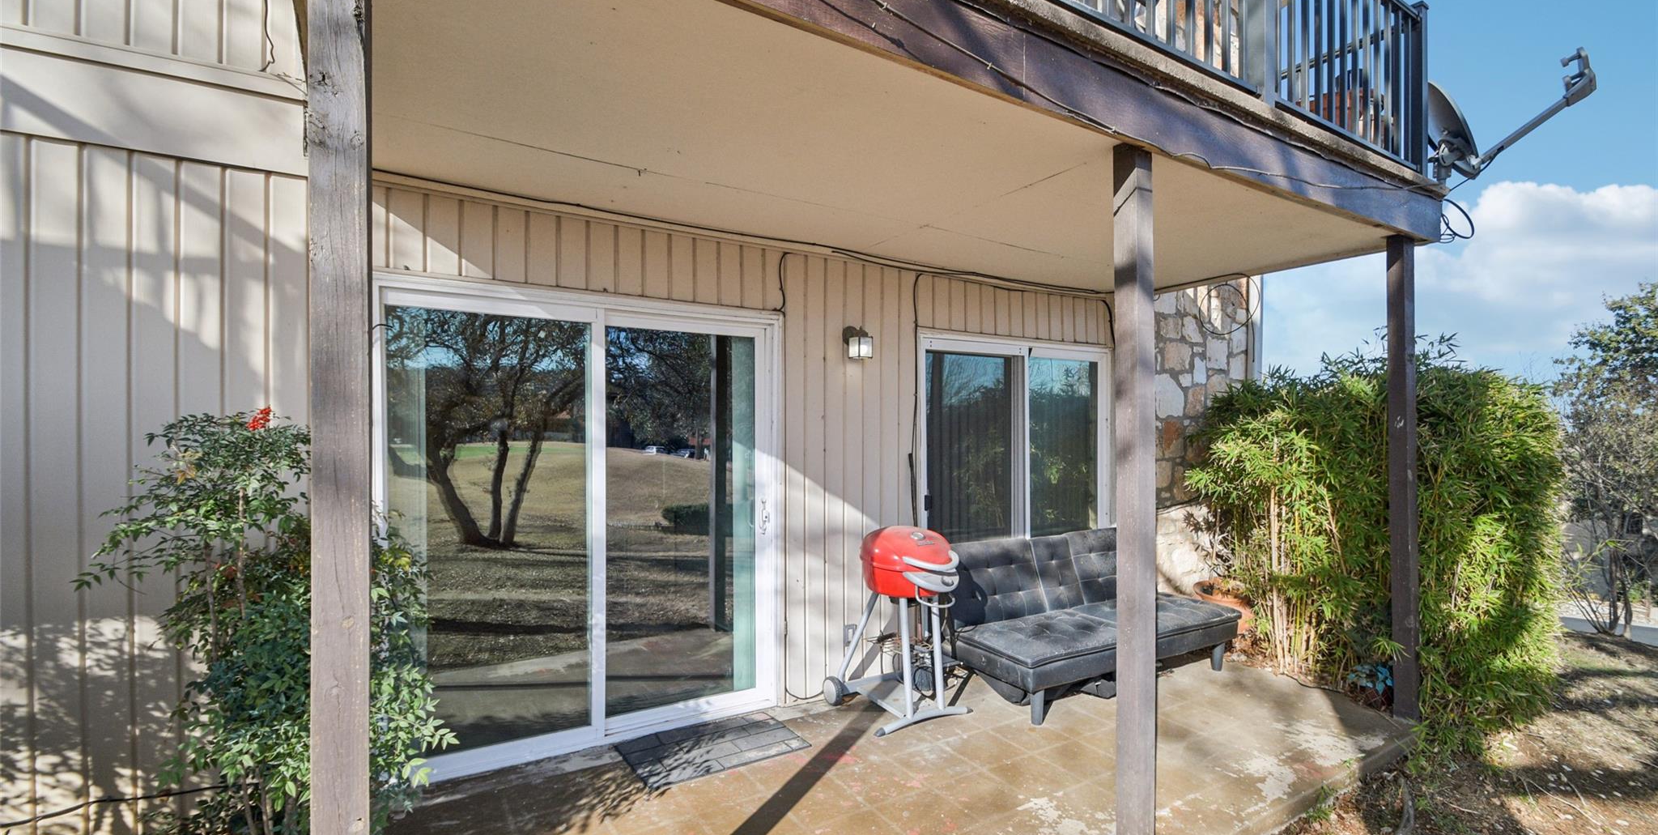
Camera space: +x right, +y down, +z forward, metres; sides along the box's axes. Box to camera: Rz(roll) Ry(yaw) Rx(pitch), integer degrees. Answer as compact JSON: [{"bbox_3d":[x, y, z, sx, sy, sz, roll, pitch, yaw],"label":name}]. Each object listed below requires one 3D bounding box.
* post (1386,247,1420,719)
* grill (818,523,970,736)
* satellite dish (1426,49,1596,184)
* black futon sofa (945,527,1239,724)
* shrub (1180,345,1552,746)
[{"bbox_3d":[2.964,0.303,3.561,0.090,2.460,0.090,0,-1,-32],"label":"post"},{"bbox_3d":[0.394,1.053,3.631,0.670,0.960,0.600,0,-1,-32],"label":"grill"},{"bbox_3d":[3.300,-1.500,3.470,0.700,0.580,0.580,0,-1,35],"label":"satellite dish"},{"bbox_3d":[1.559,1.145,4.198,1.790,0.790,0.840,0,-1,-32],"label":"black futon sofa"},{"bbox_3d":[3.226,0.671,4.258,1.400,2.000,1.600,0,-1,-32],"label":"shrub"}]

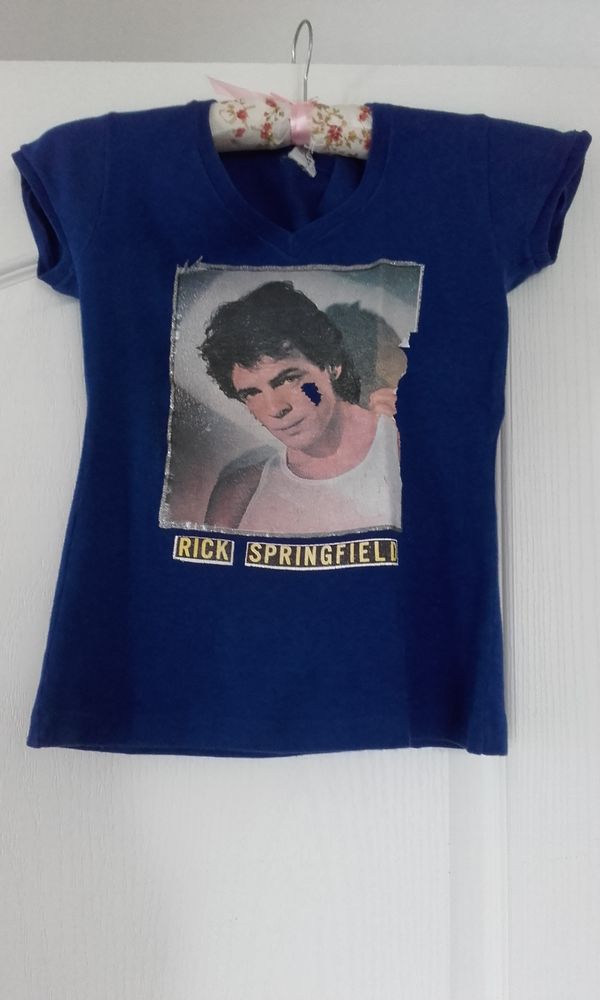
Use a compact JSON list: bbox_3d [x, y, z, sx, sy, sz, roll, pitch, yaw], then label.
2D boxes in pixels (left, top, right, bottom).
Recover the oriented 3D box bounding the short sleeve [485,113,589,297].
[{"bbox_3d":[0.224,-0.280,0.785,0.101,0.163,0.050,0,-4,0],"label":"short sleeve"}]

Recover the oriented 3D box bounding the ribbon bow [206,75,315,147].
[{"bbox_3d":[-0.037,-0.364,0.780,0.100,0.064,0.045,0,-4,0],"label":"ribbon bow"}]

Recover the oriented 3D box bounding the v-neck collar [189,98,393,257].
[{"bbox_3d":[-0.009,-0.298,0.772,0.187,0.145,0.050,0,-4,0],"label":"v-neck collar"}]

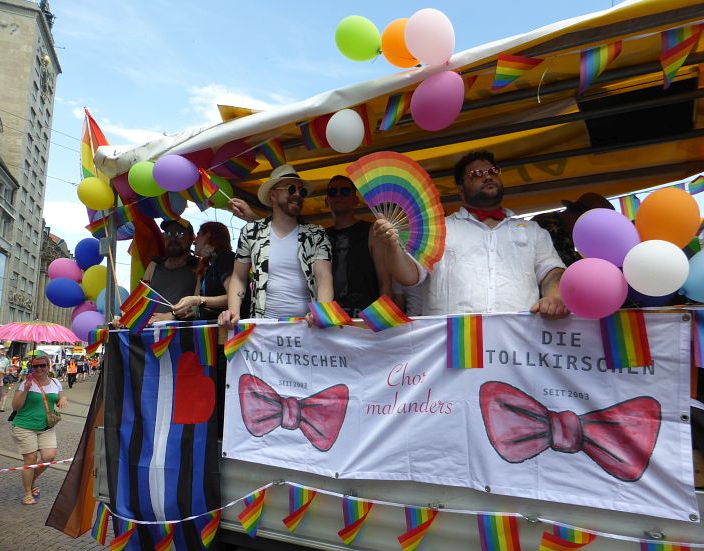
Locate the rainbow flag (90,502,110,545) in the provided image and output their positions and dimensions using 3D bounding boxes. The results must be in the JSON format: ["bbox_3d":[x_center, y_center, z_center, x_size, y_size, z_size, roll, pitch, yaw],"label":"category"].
[{"bbox_3d":[-1.498,1.471,3.020,0.160,0.220,0.050,-5,-10,30],"label":"rainbow flag"}]

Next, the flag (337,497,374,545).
[{"bbox_3d":[0.015,1.034,2.140,0.150,0.205,0.050,-5,-10,28],"label":"flag"}]

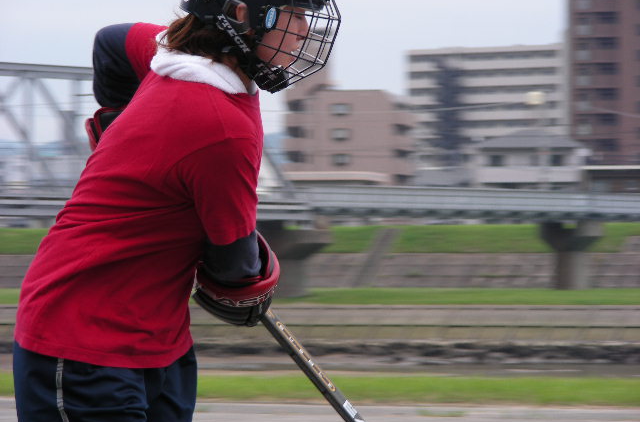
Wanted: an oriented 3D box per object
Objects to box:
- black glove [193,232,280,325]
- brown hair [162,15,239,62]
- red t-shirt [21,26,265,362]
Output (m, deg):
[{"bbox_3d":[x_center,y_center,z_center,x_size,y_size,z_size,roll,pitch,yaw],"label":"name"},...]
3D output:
[{"bbox_3d":[-0.154,0.126,5.870,0.155,0.145,0.210,0,-24,6],"label":"black glove"},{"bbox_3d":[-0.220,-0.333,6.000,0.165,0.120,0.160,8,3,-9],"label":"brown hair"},{"bbox_3d":[-0.327,-0.022,6.000,0.320,0.610,0.470,14,6,-17],"label":"red t-shirt"}]

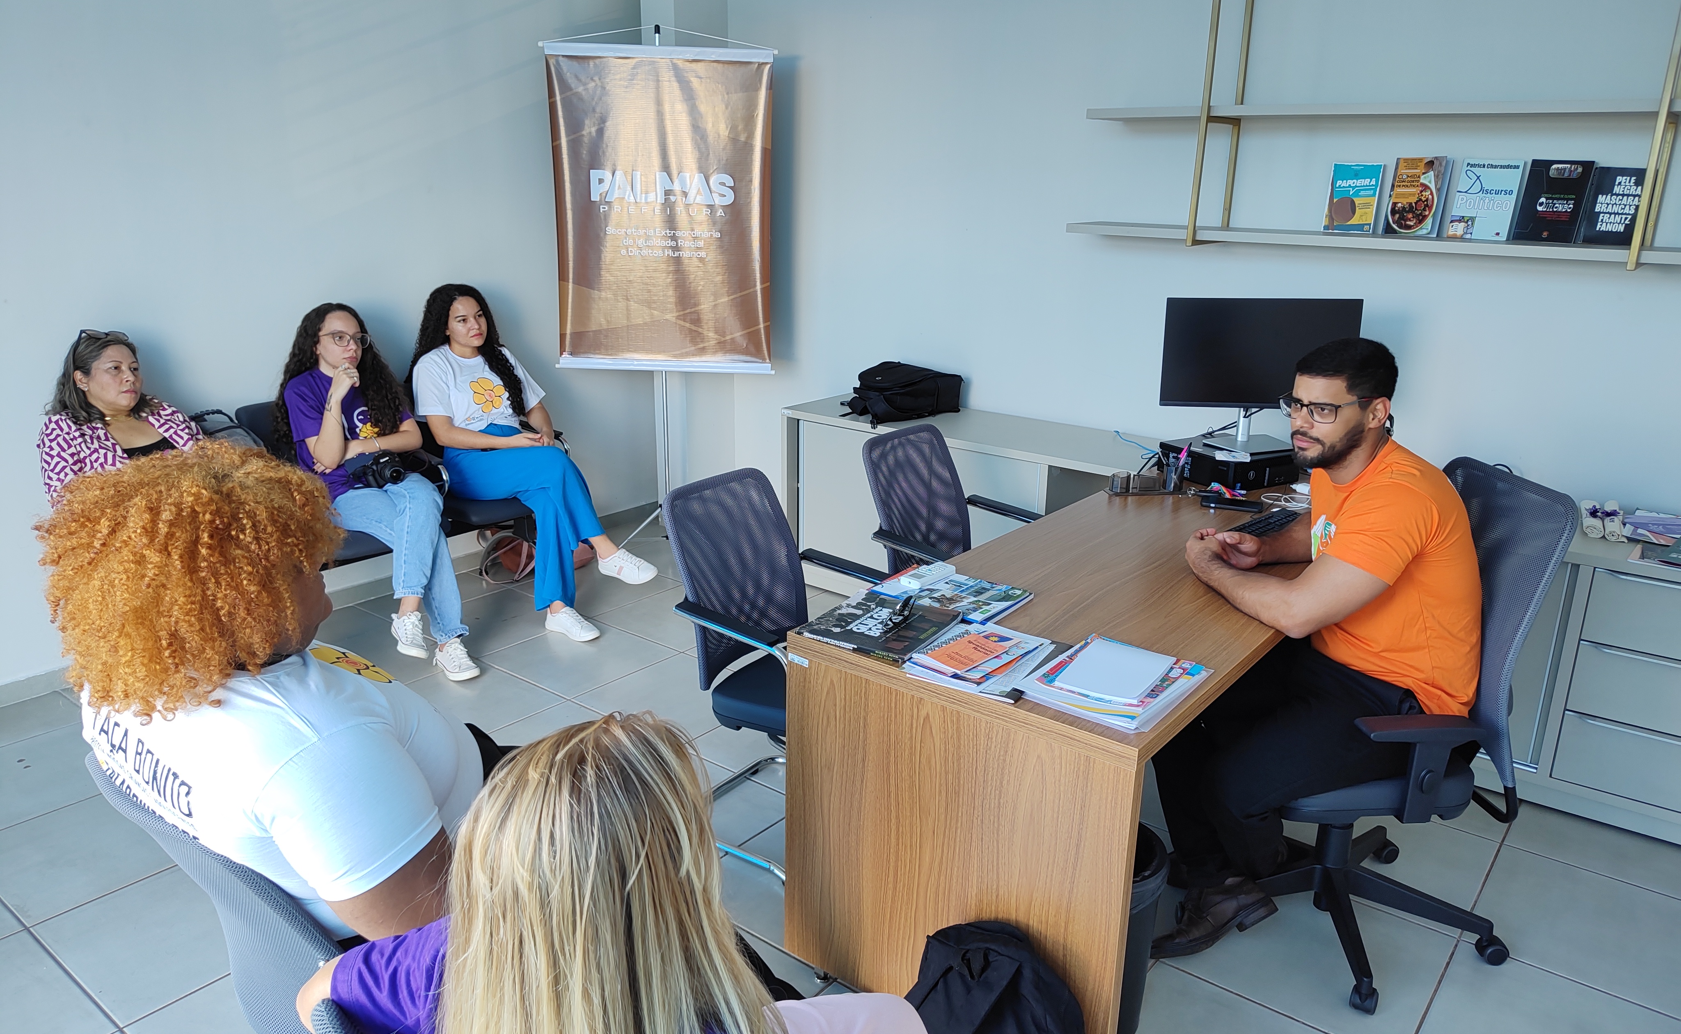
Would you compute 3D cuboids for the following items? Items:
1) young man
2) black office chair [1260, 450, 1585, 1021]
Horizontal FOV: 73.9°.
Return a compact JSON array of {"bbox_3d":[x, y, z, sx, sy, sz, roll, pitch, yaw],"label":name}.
[{"bbox_3d":[1.030,0.282,2.418,0.672,1.304,0.543,6,17,15],"label":"young man"},{"bbox_3d":[1.178,0.417,2.425,0.652,1.047,0.652,3,17,6],"label":"black office chair"}]

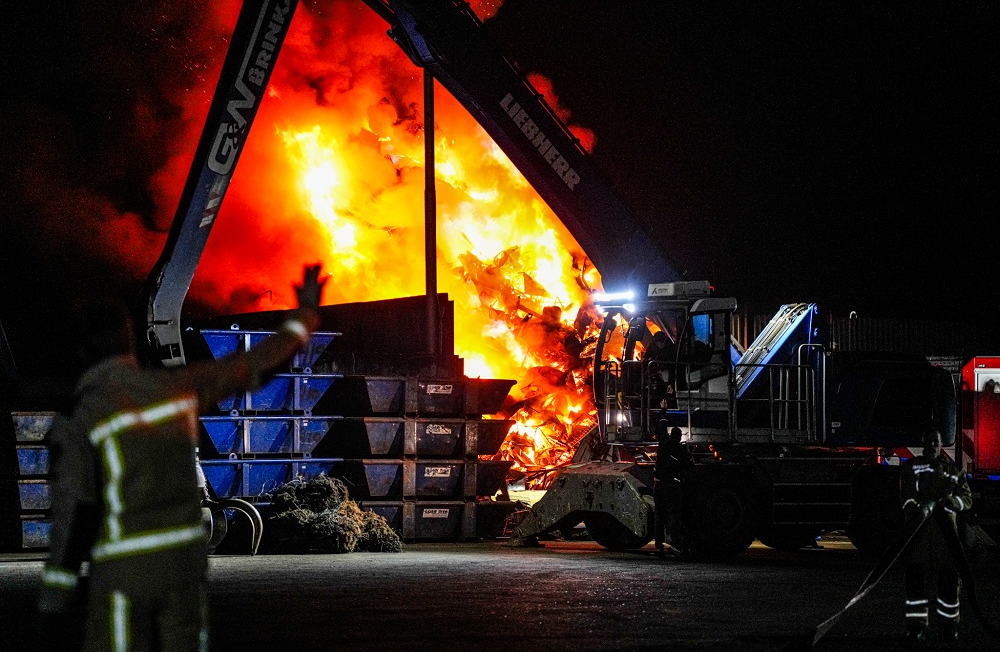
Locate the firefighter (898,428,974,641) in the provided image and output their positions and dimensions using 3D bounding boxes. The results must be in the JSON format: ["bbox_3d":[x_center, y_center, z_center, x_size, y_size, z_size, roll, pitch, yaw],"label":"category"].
[{"bbox_3d":[3.795,1.817,28.000,0.600,1.840,0.460,0,-2,-2],"label":"firefighter"}]

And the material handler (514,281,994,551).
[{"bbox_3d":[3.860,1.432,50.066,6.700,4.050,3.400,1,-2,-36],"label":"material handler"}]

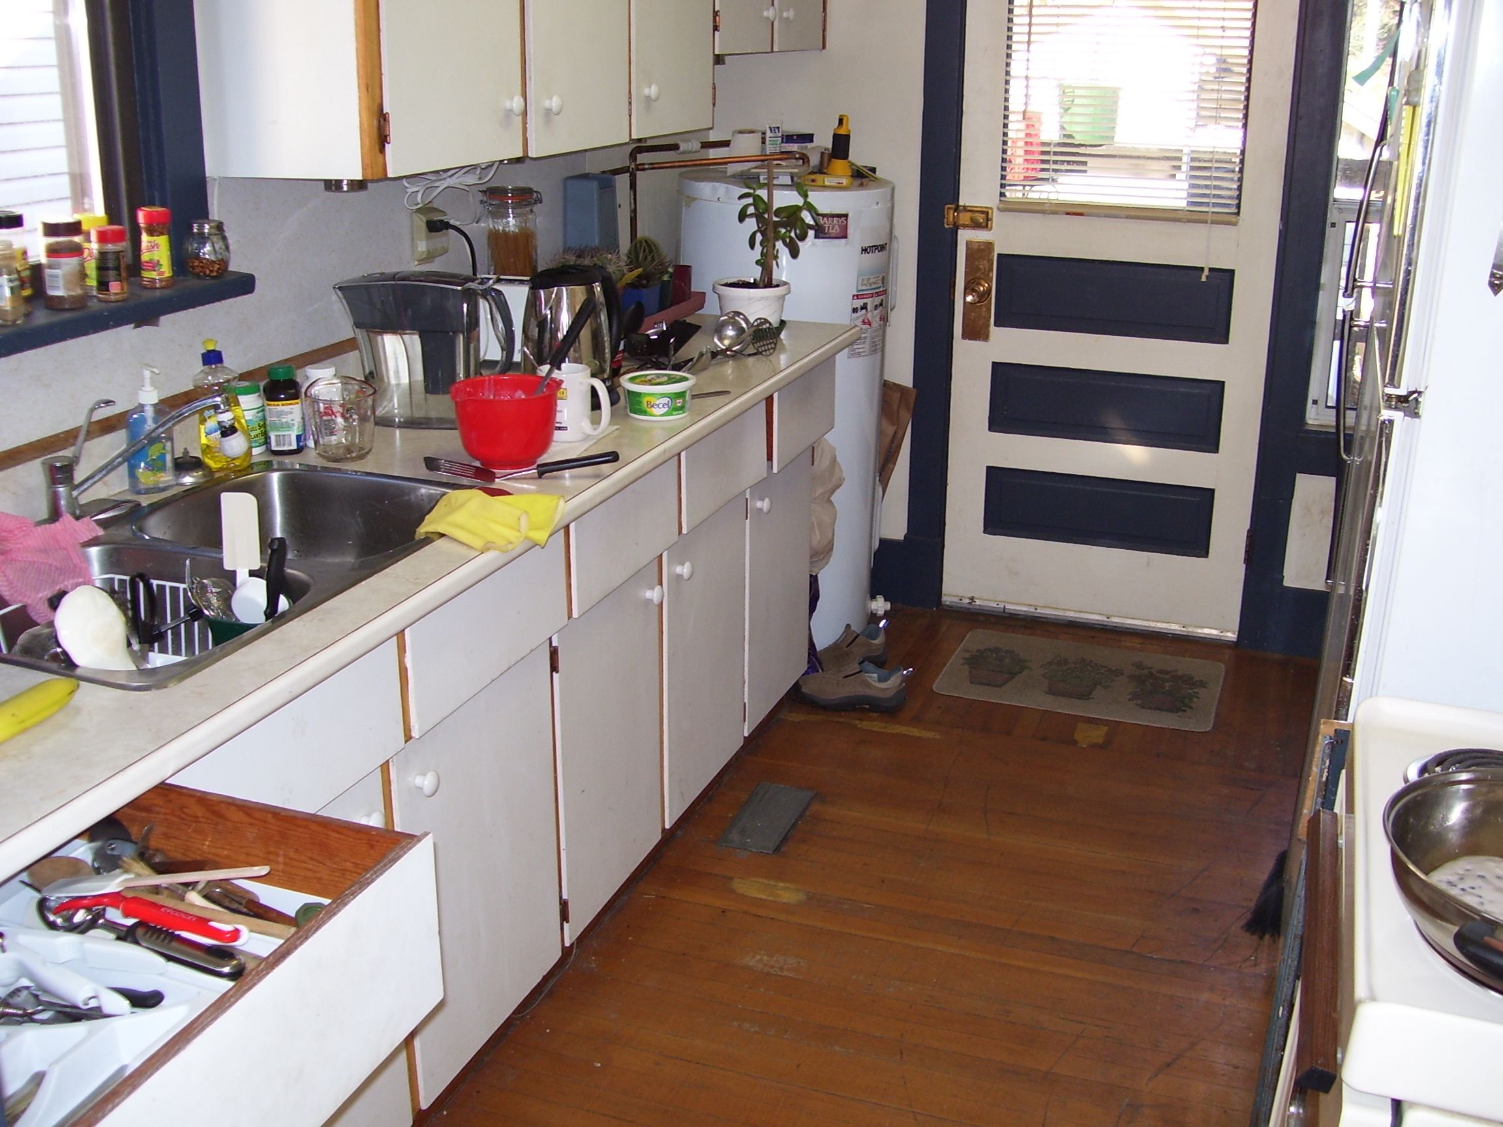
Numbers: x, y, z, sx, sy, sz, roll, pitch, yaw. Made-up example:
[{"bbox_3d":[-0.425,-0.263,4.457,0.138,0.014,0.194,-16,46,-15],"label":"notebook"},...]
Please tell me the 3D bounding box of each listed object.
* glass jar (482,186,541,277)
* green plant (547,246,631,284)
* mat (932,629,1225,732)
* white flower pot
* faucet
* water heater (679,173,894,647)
[{"bbox_3d":[-0.492,-0.683,3.218,0.112,0.185,0.105,-3,19,-9],"label":"glass jar"},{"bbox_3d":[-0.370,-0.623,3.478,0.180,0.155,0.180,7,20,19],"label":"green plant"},{"bbox_3d":[0.845,0.283,3.972,0.685,0.010,0.475,7,20,19],"label":"mat"},{"bbox_3d":[-0.001,-0.610,3.669,0.180,0.097,0.180,0,19,0],"label":"white flower pot"},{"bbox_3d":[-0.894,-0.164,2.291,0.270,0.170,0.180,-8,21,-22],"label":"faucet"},{"bbox_3d":[0.089,-0.411,4.193,0.545,1.210,0.545,0,19,0],"label":"water heater"}]

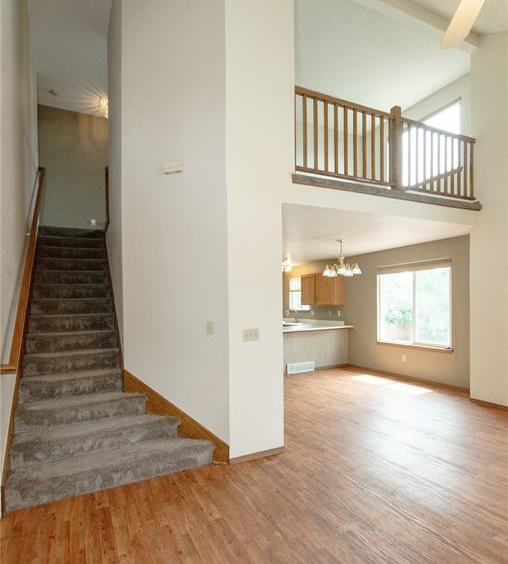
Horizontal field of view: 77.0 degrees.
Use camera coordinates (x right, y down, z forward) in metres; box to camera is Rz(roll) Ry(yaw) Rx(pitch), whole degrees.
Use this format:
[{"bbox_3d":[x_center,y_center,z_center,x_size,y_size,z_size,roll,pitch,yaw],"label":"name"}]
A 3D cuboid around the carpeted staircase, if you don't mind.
[{"bbox_3d":[-1.920,0.380,4.130,1.500,2.740,3.380,1,-3,-29],"label":"carpeted staircase"}]

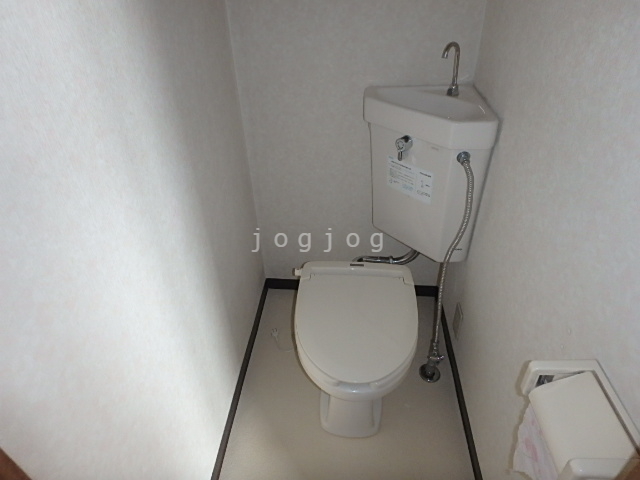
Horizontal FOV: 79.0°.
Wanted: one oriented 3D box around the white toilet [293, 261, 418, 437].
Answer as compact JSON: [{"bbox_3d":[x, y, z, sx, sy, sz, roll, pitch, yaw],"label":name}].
[{"bbox_3d":[0.103,0.371,1.301,0.390,0.424,0.550,1,35,5],"label":"white toilet"}]

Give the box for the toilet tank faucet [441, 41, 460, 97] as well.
[{"bbox_3d":[0.386,-0.505,1.157,0.099,0.158,0.030,-26,41,-29],"label":"toilet tank faucet"}]

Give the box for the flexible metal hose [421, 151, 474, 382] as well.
[{"bbox_3d":[0.420,0.129,1.280,0.105,0.820,0.215,1,35,5],"label":"flexible metal hose"}]

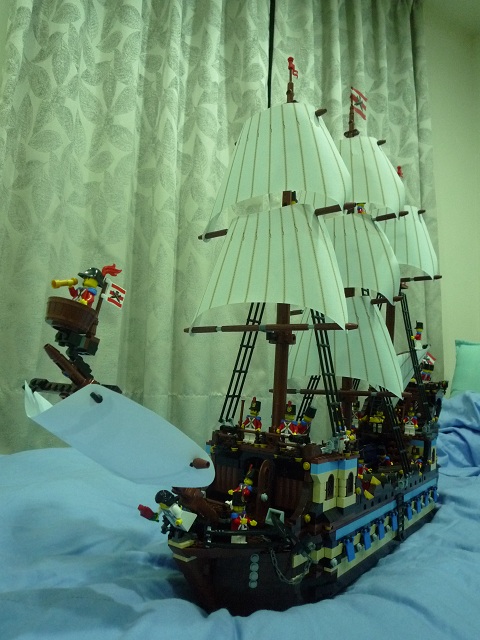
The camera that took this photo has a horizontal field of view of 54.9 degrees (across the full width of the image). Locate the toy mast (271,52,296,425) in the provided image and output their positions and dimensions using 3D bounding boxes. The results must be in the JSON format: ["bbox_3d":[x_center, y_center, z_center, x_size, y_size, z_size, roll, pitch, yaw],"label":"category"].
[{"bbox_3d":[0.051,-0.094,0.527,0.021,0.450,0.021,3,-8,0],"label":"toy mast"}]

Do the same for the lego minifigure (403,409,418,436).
[{"bbox_3d":[0.276,0.165,0.749,0.025,0.046,0.016,-2,-10,29],"label":"lego minifigure"}]

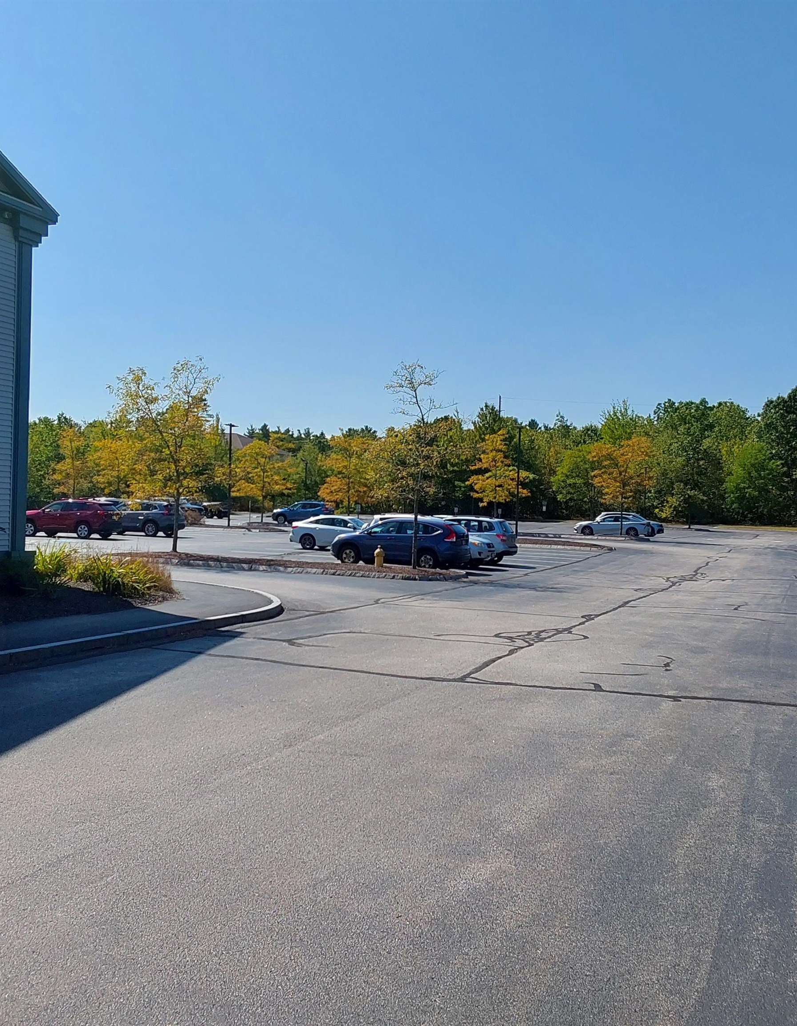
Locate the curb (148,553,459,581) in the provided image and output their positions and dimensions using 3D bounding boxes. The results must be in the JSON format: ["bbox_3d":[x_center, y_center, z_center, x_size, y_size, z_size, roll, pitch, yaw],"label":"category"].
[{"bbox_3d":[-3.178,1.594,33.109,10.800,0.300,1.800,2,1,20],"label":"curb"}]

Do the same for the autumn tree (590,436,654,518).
[{"bbox_3d":[13.508,-1.614,66.537,3.857,5.963,3.857,2,1,20],"label":"autumn tree"}]

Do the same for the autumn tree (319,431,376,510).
[{"bbox_3d":[-3.214,-2.280,72.307,3.633,5.987,3.633,1,1,0],"label":"autumn tree"}]

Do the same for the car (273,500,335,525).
[{"bbox_3d":[-6.707,0.011,78.799,4.660,1.700,1.840,2,1,20],"label":"car"}]

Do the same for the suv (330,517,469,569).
[{"bbox_3d":[0.017,0.912,36.122,4.530,1.660,1.820,2,1,19],"label":"suv"}]

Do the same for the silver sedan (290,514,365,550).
[{"bbox_3d":[-2.018,0.775,44.210,4.800,1.460,1.840,2,1,20],"label":"silver sedan"}]

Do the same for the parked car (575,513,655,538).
[{"bbox_3d":[14.205,0.866,72.762,4.850,1.450,1.830,2,1,19],"label":"parked car"}]

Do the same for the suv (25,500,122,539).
[{"bbox_3d":[-13.836,0.199,46.464,4.600,1.690,1.855,2,1,20],"label":"suv"}]

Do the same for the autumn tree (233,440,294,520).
[{"bbox_3d":[-10.344,-2.390,85.966,4.500,6.250,4.500,1,1,0],"label":"autumn tree"}]

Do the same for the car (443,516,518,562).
[{"bbox_3d":[1.983,0.929,40.490,4.560,1.690,1.790,2,1,19],"label":"car"}]

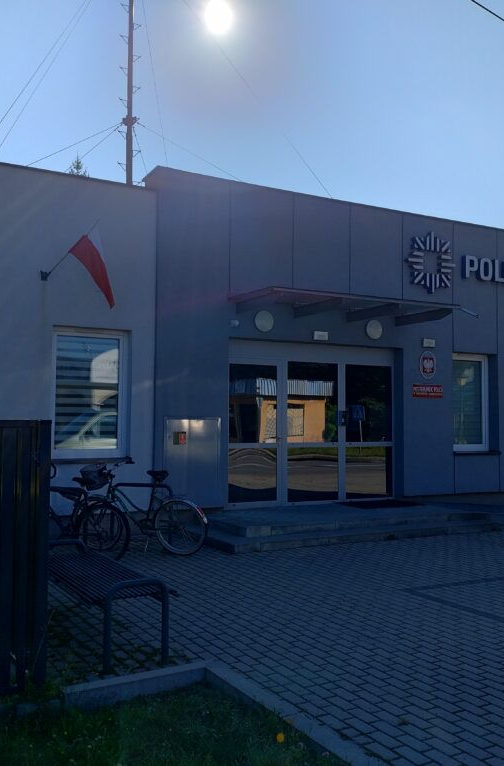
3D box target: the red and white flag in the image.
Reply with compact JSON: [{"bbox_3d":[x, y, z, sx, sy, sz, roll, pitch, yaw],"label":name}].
[{"bbox_3d":[-1.949,-1.419,9.000,0.600,1.000,0.250,-1,-3,25],"label":"red and white flag"}]

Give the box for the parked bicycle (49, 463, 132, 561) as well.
[{"bbox_3d":[-2.100,1.431,8.132,1.740,1.050,0.600,0,-3,17],"label":"parked bicycle"}]

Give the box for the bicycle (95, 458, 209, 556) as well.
[{"bbox_3d":[-1.278,1.472,8.691,1.740,1.050,0.580,0,-3,18],"label":"bicycle"}]

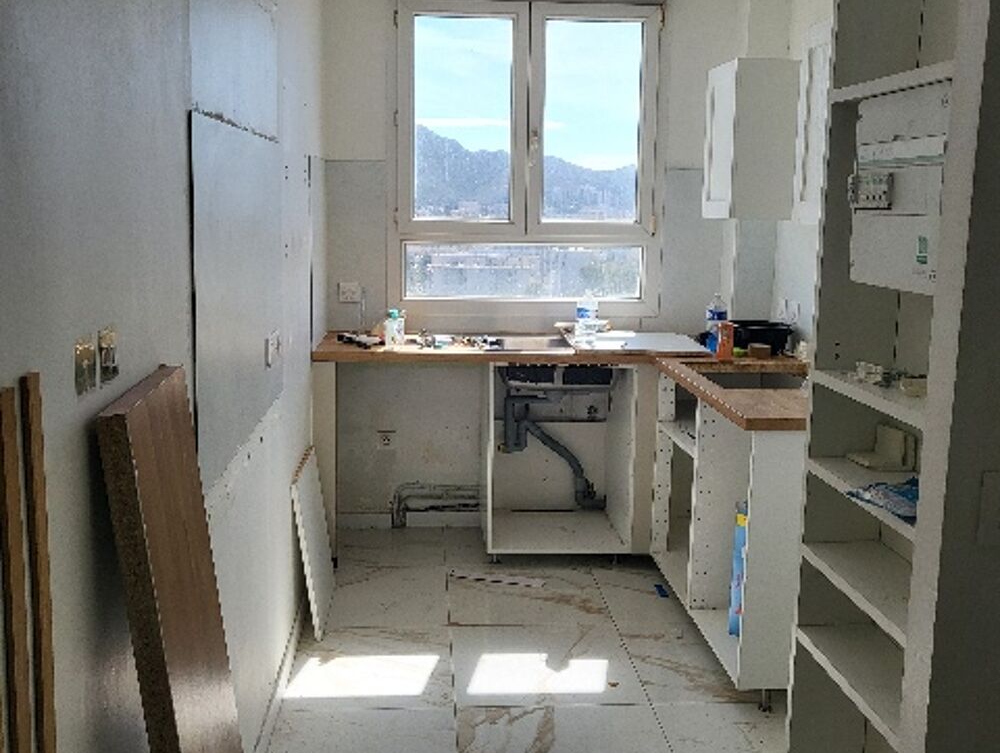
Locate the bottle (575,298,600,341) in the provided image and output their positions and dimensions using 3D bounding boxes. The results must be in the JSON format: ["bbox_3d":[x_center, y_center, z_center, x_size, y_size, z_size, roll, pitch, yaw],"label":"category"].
[{"bbox_3d":[0.380,-0.255,4.304,0.083,0.240,0.083,0,9,-4],"label":"bottle"}]

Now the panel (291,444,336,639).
[{"bbox_3d":[-0.680,0.600,3.688,0.016,0.574,0.500,-8,10,-3],"label":"panel"}]

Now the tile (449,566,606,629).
[{"bbox_3d":[0.104,0.867,3.956,0.602,0.012,0.608,0,9,-4],"label":"tile"}]

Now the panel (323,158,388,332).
[{"bbox_3d":[-0.652,-0.585,4.542,0.272,0.775,0.013,0,9,-4],"label":"panel"}]

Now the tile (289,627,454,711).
[{"bbox_3d":[-0.421,0.958,3.309,0.535,0.010,0.598,0,9,-4],"label":"tile"}]

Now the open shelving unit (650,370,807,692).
[{"bbox_3d":[0.954,0.442,3.493,0.580,0.775,1.165,0,9,-4],"label":"open shelving unit"}]

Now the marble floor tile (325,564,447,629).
[{"bbox_3d":[-0.475,0.864,3.916,0.559,0.012,0.608,0,9,-4],"label":"marble floor tile"}]

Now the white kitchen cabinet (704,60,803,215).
[{"bbox_3d":[1.102,-0.965,4.157,0.390,0.611,0.405,0,9,-4],"label":"white kitchen cabinet"}]

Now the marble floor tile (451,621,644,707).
[{"bbox_3d":[0.144,0.961,3.351,0.600,0.010,0.598,0,9,-4],"label":"marble floor tile"}]

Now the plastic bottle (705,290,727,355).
[{"bbox_3d":[0.897,-0.222,4.154,0.083,0.250,0.083,0,9,-4],"label":"plastic bottle"}]

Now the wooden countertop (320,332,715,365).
[{"bbox_3d":[0.067,-0.124,4.354,1.670,0.038,0.675,0,9,-4],"label":"wooden countertop"}]

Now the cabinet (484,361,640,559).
[{"bbox_3d":[0.237,0.300,4.418,0.607,0.803,0.590,0,9,-4],"label":"cabinet"}]

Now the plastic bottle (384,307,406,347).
[{"bbox_3d":[-0.434,-0.194,4.096,0.080,0.161,0.065,0,9,-4],"label":"plastic bottle"}]

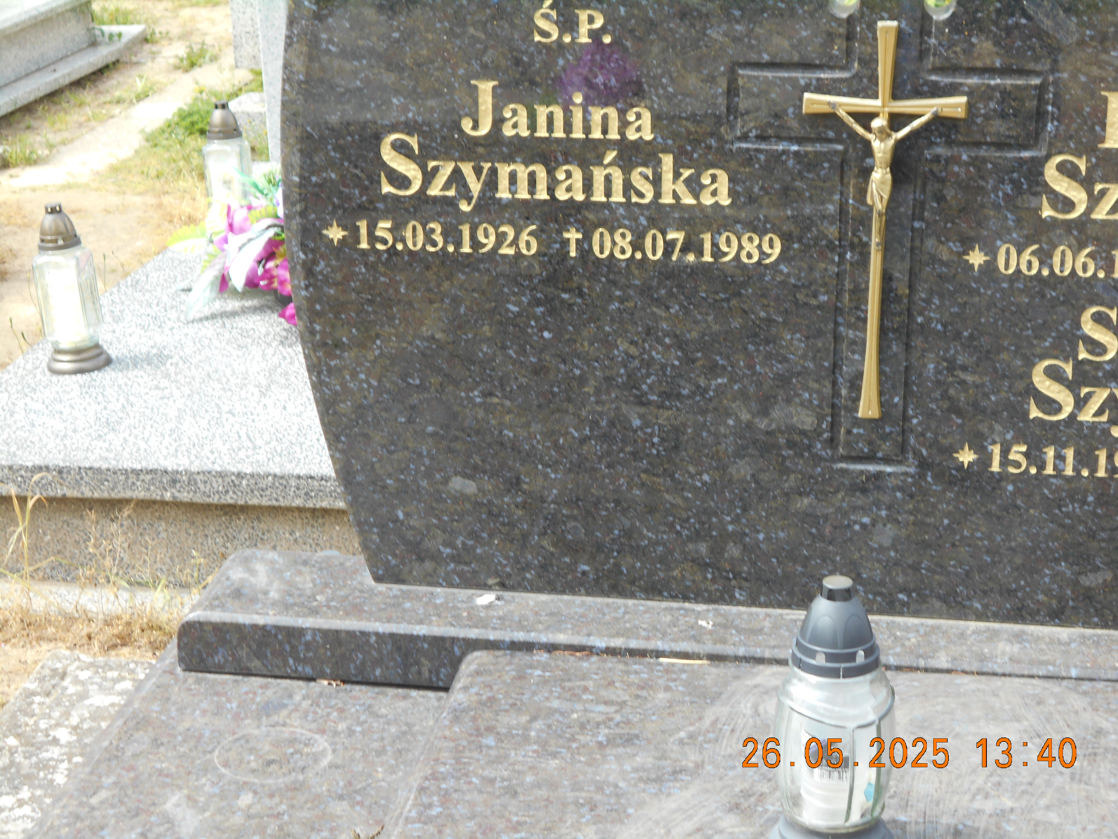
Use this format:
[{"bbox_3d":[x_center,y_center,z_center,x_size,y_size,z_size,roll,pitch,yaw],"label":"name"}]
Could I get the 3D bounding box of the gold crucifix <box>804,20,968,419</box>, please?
[{"bbox_3d":[0.312,-0.189,2.395,0.157,0.400,0.035,3,20,9],"label":"gold crucifix"}]

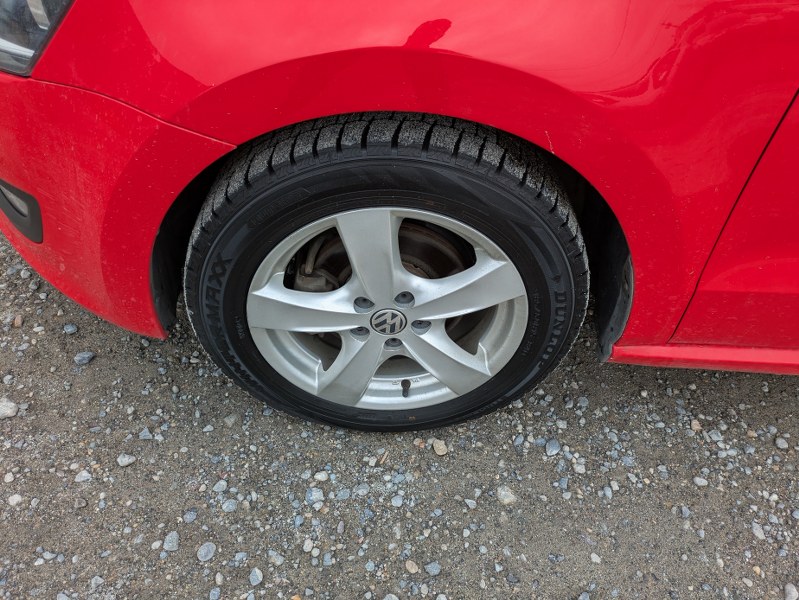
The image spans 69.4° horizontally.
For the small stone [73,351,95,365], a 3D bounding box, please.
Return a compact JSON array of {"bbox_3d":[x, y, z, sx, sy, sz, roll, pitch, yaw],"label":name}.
[{"bbox_3d":[-0.624,0.115,1.145,0.036,0.017,0.026,-18,47,-21],"label":"small stone"}]

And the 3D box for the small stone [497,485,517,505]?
[{"bbox_3d":[0.176,0.325,0.963,0.027,0.017,0.033,-20,46,-22],"label":"small stone"}]

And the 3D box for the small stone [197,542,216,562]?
[{"bbox_3d":[-0.294,0.385,0.882,0.024,0.017,0.028,12,43,11],"label":"small stone"}]

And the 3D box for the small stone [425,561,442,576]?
[{"bbox_3d":[0.050,0.406,0.872,0.024,0.013,0.020,3,43,0],"label":"small stone"}]

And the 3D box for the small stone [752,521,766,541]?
[{"bbox_3d":[0.576,0.369,0.927,0.017,0.014,0.033,6,42,5],"label":"small stone"}]

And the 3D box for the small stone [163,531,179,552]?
[{"bbox_3d":[-0.348,0.371,0.886,0.022,0.014,0.029,-7,44,-11],"label":"small stone"}]

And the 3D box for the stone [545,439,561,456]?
[{"bbox_3d":[0.274,0.264,1.032,0.027,0.017,0.030,0,42,-1],"label":"stone"}]

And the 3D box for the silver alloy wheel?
[{"bbox_3d":[-0.018,-0.010,0.910,0.412,0.412,0.150,0,42,-1],"label":"silver alloy wheel"}]

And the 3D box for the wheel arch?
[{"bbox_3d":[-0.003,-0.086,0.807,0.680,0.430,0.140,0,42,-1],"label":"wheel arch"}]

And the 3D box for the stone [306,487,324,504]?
[{"bbox_3d":[-0.140,0.322,0.950,0.029,0.016,0.026,-7,44,-11],"label":"stone"}]

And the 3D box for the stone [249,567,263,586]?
[{"bbox_3d":[-0.212,0.410,0.854,0.017,0.011,0.024,-1,43,-4],"label":"stone"}]

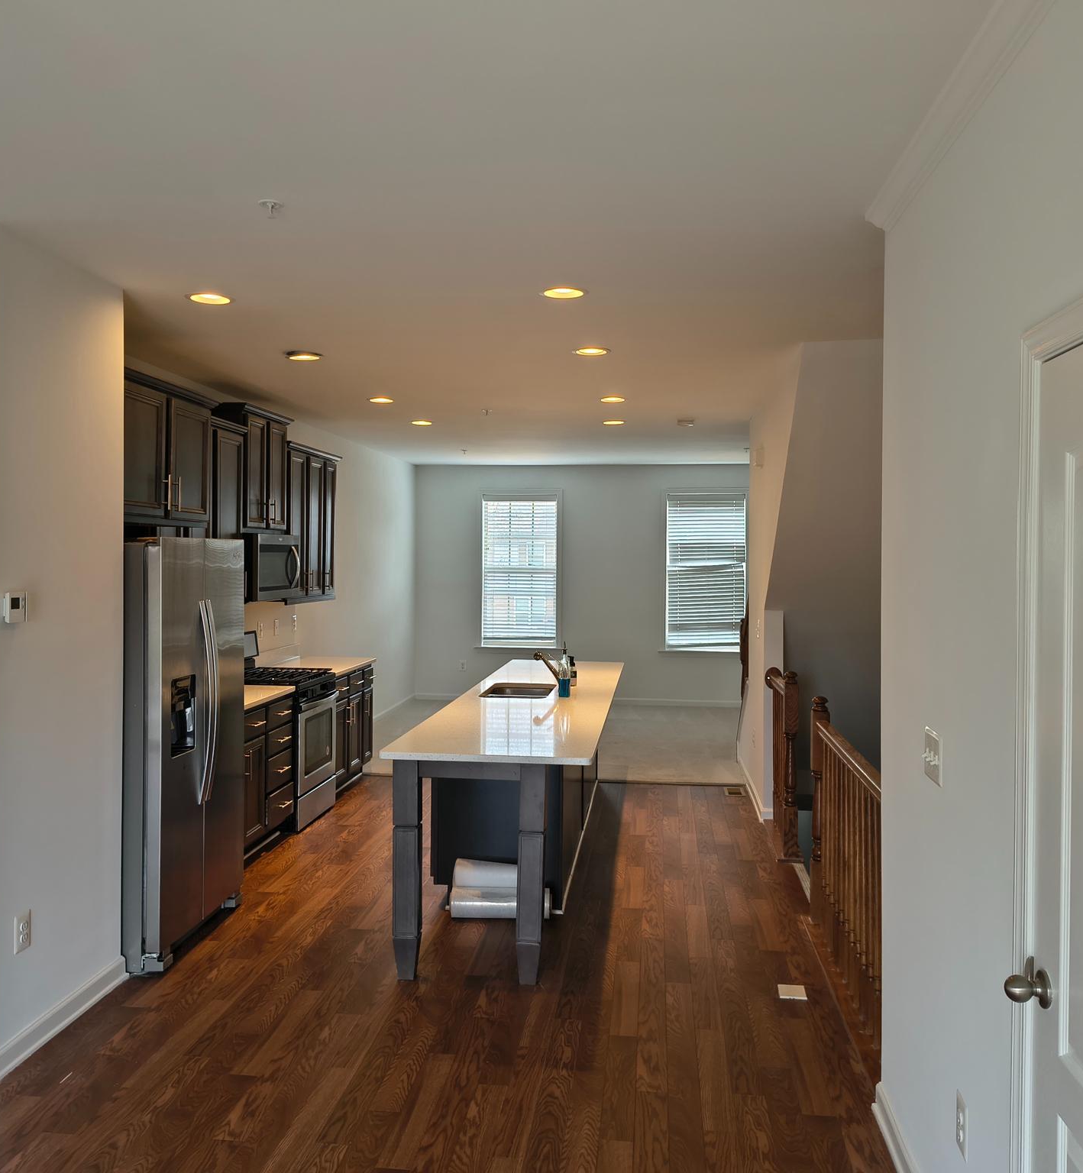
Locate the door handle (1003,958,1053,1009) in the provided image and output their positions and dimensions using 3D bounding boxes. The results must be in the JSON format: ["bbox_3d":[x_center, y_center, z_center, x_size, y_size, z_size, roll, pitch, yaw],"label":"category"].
[{"bbox_3d":[0.885,0.736,1.984,0.072,0.071,0.072,1,2,6],"label":"door handle"}]

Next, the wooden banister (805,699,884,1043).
[{"bbox_3d":[1.218,1.060,4.275,0.090,1.060,1.700,1,2,6],"label":"wooden banister"}]

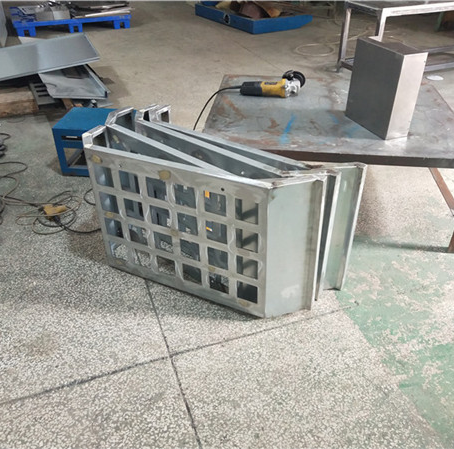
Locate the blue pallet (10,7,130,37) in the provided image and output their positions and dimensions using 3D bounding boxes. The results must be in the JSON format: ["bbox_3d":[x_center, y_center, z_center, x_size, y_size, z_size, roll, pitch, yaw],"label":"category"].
[{"bbox_3d":[-1.719,-2.330,5.819,1.203,0.143,0.843,-9,35,-13],"label":"blue pallet"}]

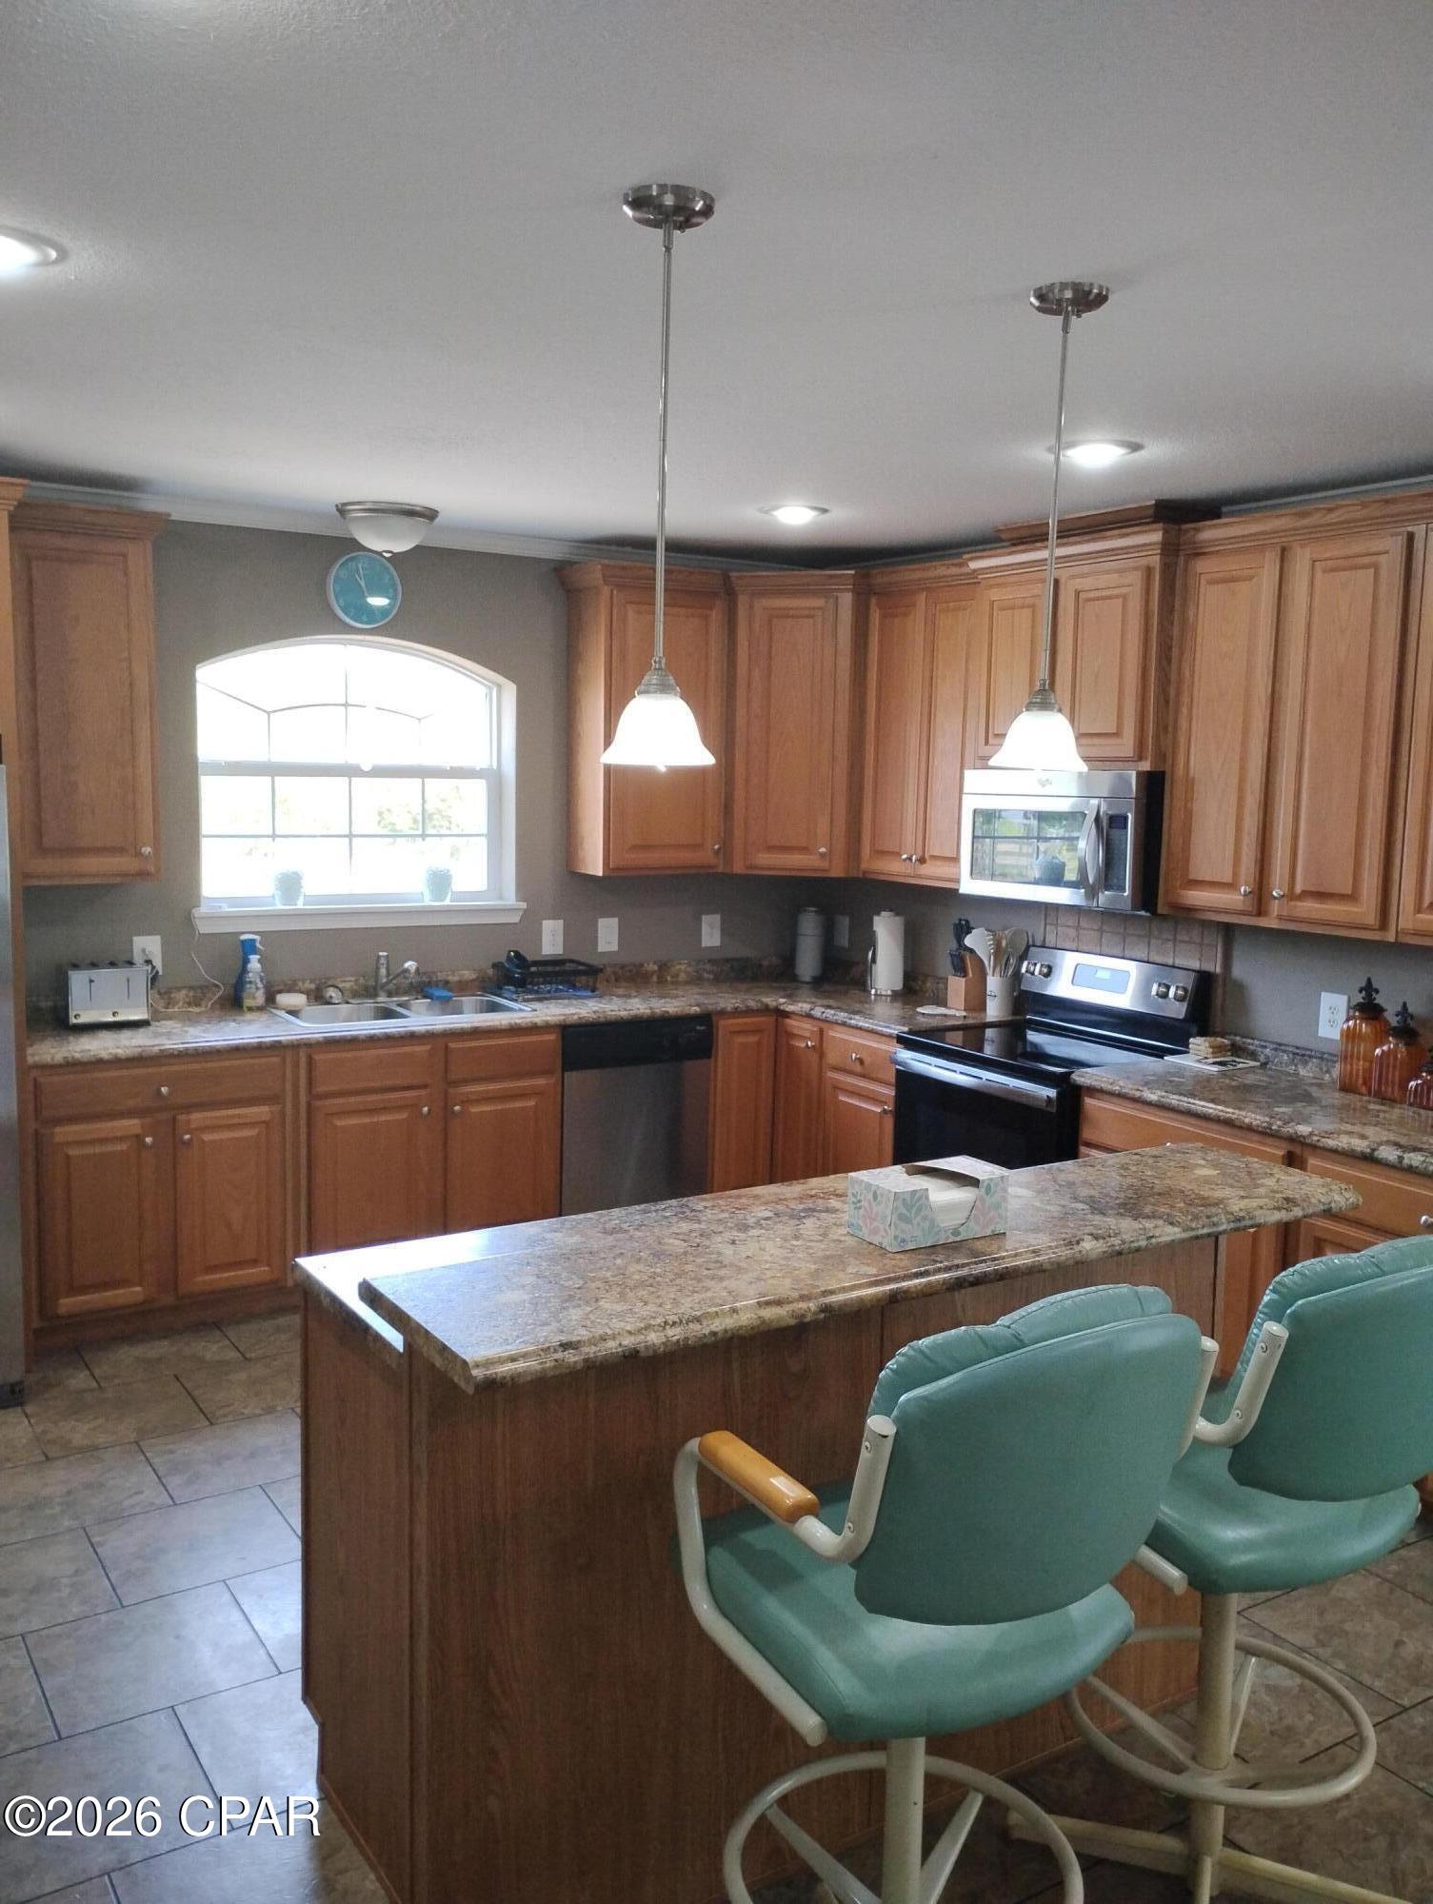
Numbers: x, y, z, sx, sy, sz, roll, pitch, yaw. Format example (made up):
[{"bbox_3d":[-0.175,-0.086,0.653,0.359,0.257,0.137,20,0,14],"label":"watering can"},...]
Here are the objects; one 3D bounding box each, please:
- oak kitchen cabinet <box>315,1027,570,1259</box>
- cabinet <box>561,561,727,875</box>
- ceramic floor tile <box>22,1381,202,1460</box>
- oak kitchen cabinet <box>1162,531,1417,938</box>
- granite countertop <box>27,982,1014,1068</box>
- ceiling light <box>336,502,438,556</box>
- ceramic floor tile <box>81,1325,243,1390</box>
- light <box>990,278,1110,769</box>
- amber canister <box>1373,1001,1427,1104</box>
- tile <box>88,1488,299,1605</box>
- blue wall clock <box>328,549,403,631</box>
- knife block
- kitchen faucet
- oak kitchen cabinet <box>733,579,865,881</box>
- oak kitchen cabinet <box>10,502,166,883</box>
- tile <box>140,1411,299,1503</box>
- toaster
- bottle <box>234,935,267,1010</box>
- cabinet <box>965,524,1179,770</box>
[{"bbox_3d":[-1.077,0.666,5.299,0.915,0.876,0.630,-3,8,-32],"label":"oak kitchen cabinet"},{"bbox_3d":[-0.262,-0.851,5.789,0.580,1.095,0.335,-3,8,-32],"label":"cabinet"},{"bbox_3d":[-1.636,1.266,4.204,0.406,0.010,0.401,-3,8,-32],"label":"ceramic floor tile"},{"bbox_3d":[1.645,-0.609,4.231,0.323,1.072,0.772,-3,8,-32],"label":"oak kitchen cabinet"},{"bbox_3d":[-0.563,0.245,5.141,3.177,0.041,1.375,-3,8,-32],"label":"granite countertop"},{"bbox_3d":[-1.079,-1.367,5.057,0.333,0.165,0.333,-3,8,-32],"label":"ceiling light"},{"bbox_3d":[-1.644,1.195,4.572,0.399,0.010,0.361,-3,8,-33],"label":"ceramic floor tile"},{"bbox_3d":[0.591,-0.720,2.669,0.178,0.805,0.178,1,7,0],"label":"light"},{"bbox_3d":[1.832,0.264,4.114,0.097,0.260,0.097,-3,8,-32],"label":"amber canister"},{"bbox_3d":[-1.189,1.354,3.529,0.401,0.010,0.398,-3,8,-32],"label":"tile"},{"bbox_3d":[-1.212,-1.247,5.320,0.259,0.257,0.043,-3,8,-32],"label":"blue wall clock"},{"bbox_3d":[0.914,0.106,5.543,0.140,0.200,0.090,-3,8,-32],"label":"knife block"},{"bbox_3d":[-1.091,0.099,5.292,0.065,0.170,0.250,-4,9,-40],"label":"kitchen faucet"},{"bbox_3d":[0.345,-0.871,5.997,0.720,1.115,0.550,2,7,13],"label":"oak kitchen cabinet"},{"bbox_3d":[-1.979,-0.772,4.734,0.485,1.110,0.355,-3,8,-32],"label":"oak kitchen cabinet"},{"bbox_3d":[-1.235,1.300,3.976,0.401,0.010,0.401,-3,8,-32],"label":"tile"},{"bbox_3d":[-1.918,0.128,4.839,0.240,0.180,0.250,-2,8,-28],"label":"toaster"},{"bbox_3d":[-1.569,0.068,5.194,0.095,0.255,0.070,-3,8,-32],"label":"bottle"},{"bbox_3d":[1.208,-0.911,4.829,0.406,0.686,0.772,-3,8,-32],"label":"cabinet"}]

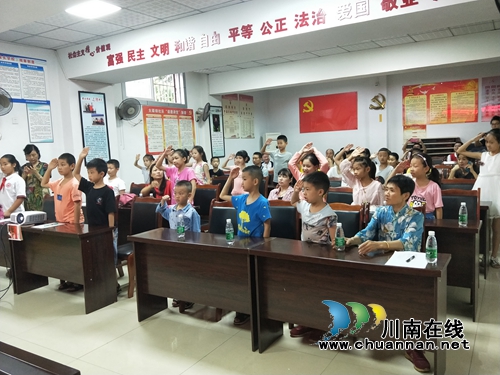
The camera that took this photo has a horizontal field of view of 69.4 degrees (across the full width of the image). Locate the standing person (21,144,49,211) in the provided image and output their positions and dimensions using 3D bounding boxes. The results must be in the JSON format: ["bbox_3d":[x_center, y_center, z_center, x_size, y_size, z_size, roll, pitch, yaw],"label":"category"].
[{"bbox_3d":[-2.982,0.220,5.091,0.430,1.620,0.310,-3,6,-4],"label":"standing person"}]

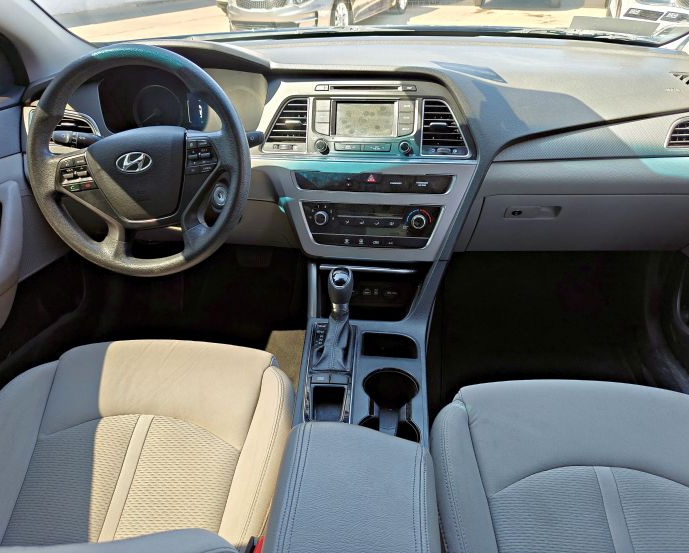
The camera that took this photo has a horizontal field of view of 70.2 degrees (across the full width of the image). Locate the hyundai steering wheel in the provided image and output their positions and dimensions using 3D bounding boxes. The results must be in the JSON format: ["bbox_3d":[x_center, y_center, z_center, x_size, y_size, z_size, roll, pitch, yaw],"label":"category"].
[{"bbox_3d":[-0.344,-0.192,0.850,0.378,0.378,0.095,3,9,4],"label":"hyundai steering wheel"}]

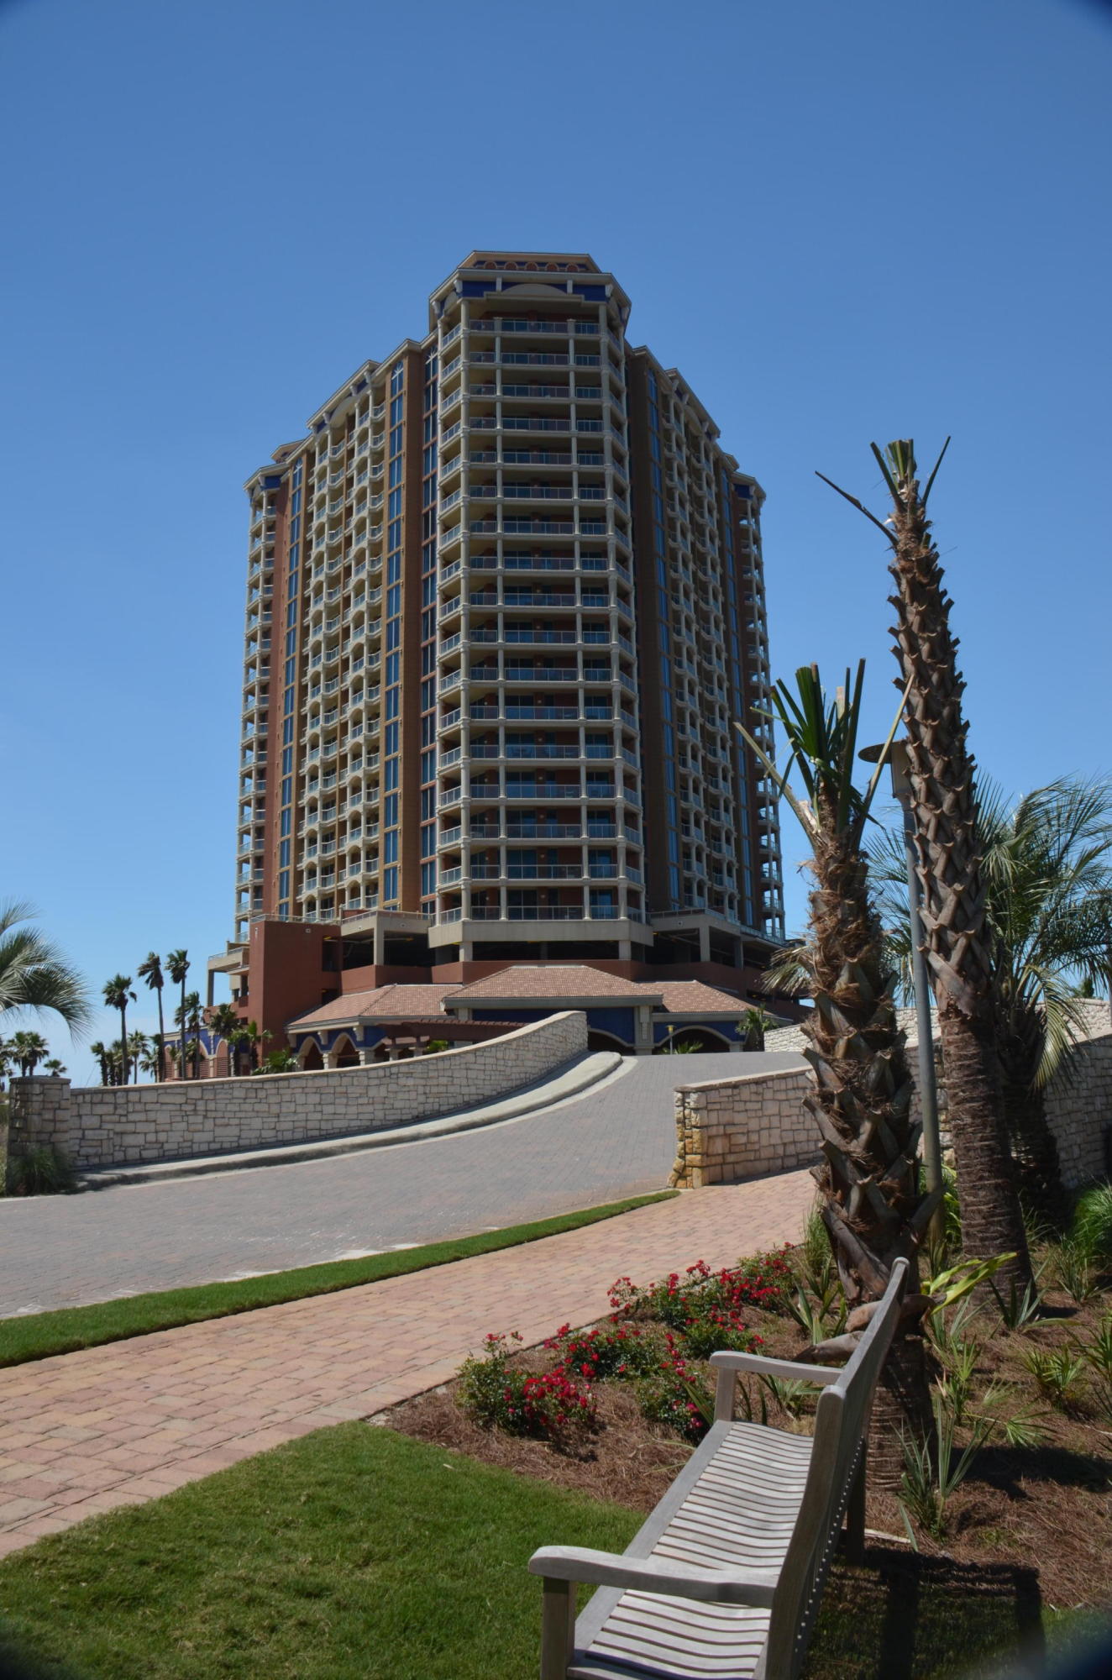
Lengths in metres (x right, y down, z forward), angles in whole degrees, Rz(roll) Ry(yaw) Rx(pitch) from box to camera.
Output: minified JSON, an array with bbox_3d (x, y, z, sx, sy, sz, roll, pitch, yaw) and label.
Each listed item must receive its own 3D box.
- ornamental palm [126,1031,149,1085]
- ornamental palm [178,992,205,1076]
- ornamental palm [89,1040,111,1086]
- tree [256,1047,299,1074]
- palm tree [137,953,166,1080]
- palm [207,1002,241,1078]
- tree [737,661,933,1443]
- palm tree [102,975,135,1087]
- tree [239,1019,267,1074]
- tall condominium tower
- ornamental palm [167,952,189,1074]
[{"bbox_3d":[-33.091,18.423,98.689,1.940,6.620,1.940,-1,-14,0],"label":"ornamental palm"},{"bbox_3d":[-27.574,15.879,94.149,2.250,9.070,2.250,-1,-14,0],"label":"ornamental palm"},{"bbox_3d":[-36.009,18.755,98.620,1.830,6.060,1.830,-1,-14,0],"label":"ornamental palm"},{"bbox_3d":[-17.531,14.731,78.905,2.750,3.320,2.750,-1,-14,0],"label":"tree"},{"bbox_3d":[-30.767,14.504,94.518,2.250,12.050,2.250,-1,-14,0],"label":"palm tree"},{"bbox_3d":[-23.624,15.324,89.108,2.520,7.480,2.520,-1,-14,0],"label":"palm"},{"bbox_3d":[1.203,0.856,5.090,0.790,3.360,0.850,-1,-14,0],"label":"tree"},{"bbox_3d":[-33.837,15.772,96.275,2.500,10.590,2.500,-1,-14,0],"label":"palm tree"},{"bbox_3d":[-20.347,14.803,84.063,1.920,5.450,1.920,-1,-14,0],"label":"tree"},{"bbox_3d":[-4.525,-6.319,127.489,55.130,74.650,64.060,0,-14,-6],"label":"tall condominium tower"},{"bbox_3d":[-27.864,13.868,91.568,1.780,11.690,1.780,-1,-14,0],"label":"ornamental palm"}]

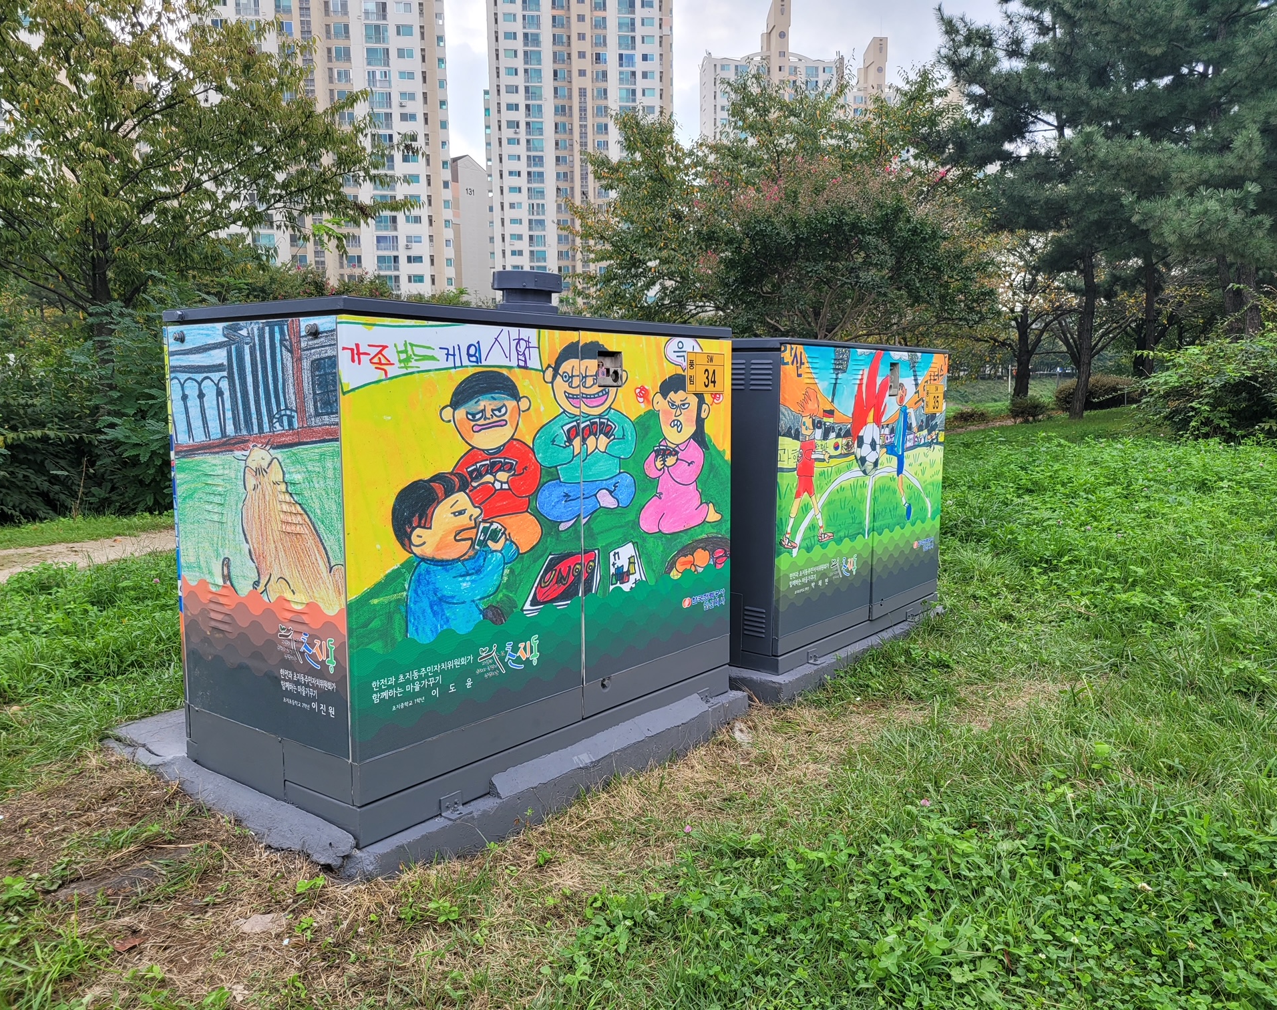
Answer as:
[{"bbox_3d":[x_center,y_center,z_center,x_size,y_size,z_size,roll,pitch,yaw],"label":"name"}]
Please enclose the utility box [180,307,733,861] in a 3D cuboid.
[{"bbox_3d":[-0.562,0.086,3.673,0.929,1.480,1.828,5,8,38],"label":"utility box"}]

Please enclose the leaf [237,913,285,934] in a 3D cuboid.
[{"bbox_3d":[-0.973,1.072,2.608,0.120,0.020,0.100,0,7,0],"label":"leaf"}]

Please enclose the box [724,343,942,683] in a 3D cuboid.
[{"bbox_3d":[0.807,-0.091,5.319,0.929,1.459,1.775,5,8,38],"label":"box"}]

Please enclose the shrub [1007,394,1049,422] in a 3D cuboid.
[{"bbox_3d":[9.249,-2.284,24.000,0.950,0.650,0.900,0,7,0],"label":"shrub"}]

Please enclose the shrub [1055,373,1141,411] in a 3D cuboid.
[{"bbox_3d":[13.137,-3.197,29.000,2.500,1.050,1.600,0,7,0],"label":"shrub"}]

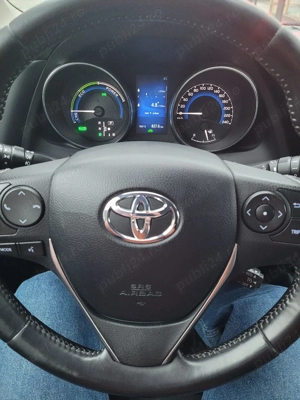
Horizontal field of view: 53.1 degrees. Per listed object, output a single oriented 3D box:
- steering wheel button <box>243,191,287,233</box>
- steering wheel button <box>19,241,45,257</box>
[{"bbox_3d":[0.104,0.011,0.272,0.038,0.038,0.011,1,8,2],"label":"steering wheel button"},{"bbox_3d":[-0.112,0.046,0.285,0.024,0.014,0.008,1,8,2],"label":"steering wheel button"}]

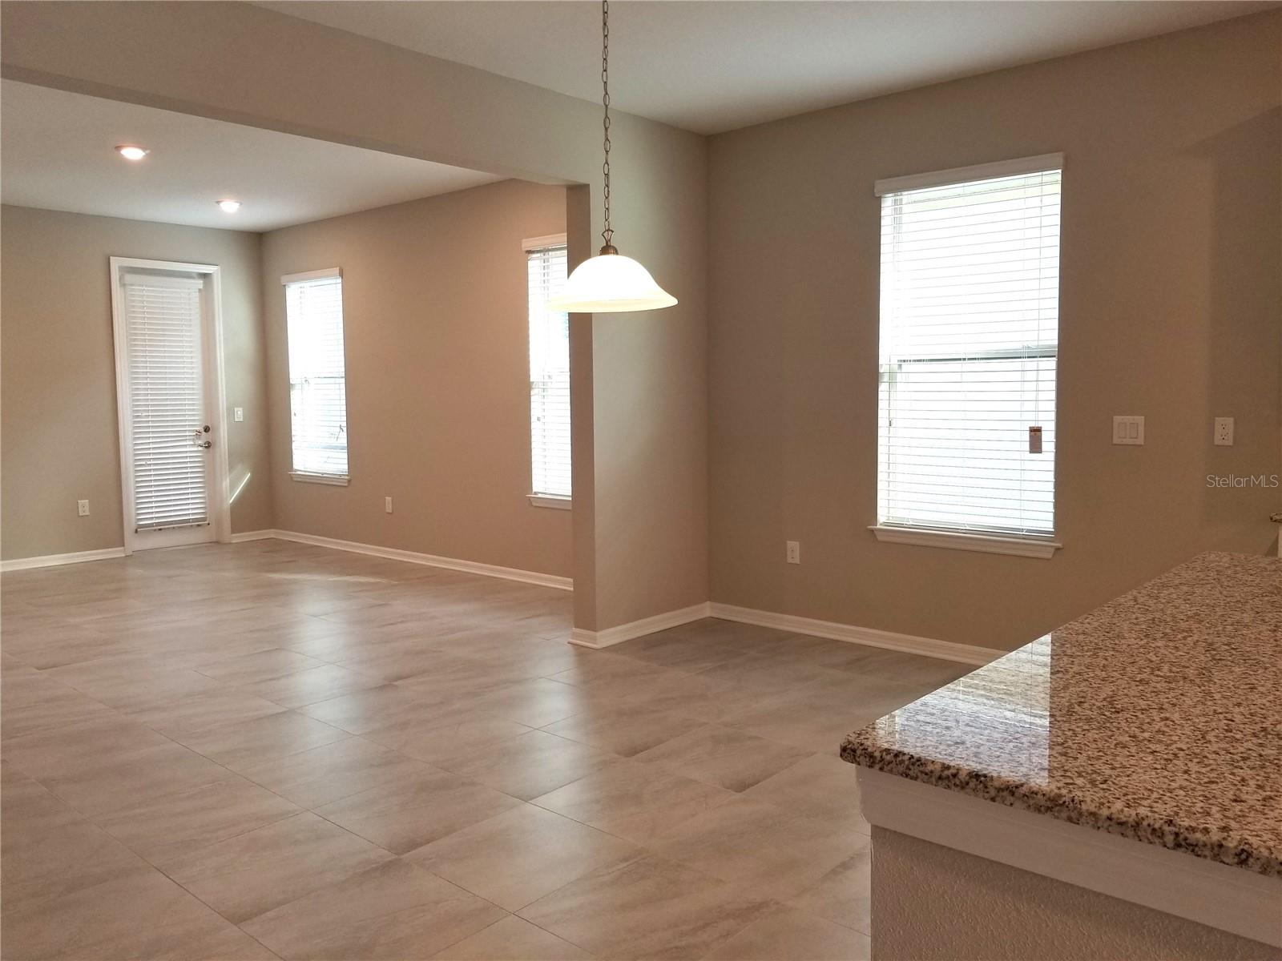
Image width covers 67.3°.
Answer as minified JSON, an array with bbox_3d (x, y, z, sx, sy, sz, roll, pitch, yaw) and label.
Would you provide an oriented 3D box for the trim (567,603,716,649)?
[{"bbox_3d":[0.015,0.820,5.606,0.255,0.089,0.983,4,7,41],"label":"trim"}]

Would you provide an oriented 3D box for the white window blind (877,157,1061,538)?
[{"bbox_3d":[1.581,-0.620,4.757,0.904,1.777,0.065,4,7,41],"label":"white window blind"}]

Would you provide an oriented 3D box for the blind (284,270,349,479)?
[{"bbox_3d":[-2.879,-0.943,8.551,0.916,1.771,0.065,4,7,41],"label":"blind"}]

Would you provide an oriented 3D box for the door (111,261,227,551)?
[{"bbox_3d":[-4.152,-0.650,8.537,0.100,2.534,0.923,4,7,41],"label":"door"}]

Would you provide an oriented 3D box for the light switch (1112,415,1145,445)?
[{"bbox_3d":[2.164,-0.221,4.279,0.126,0.122,0.012,4,7,41],"label":"light switch"}]

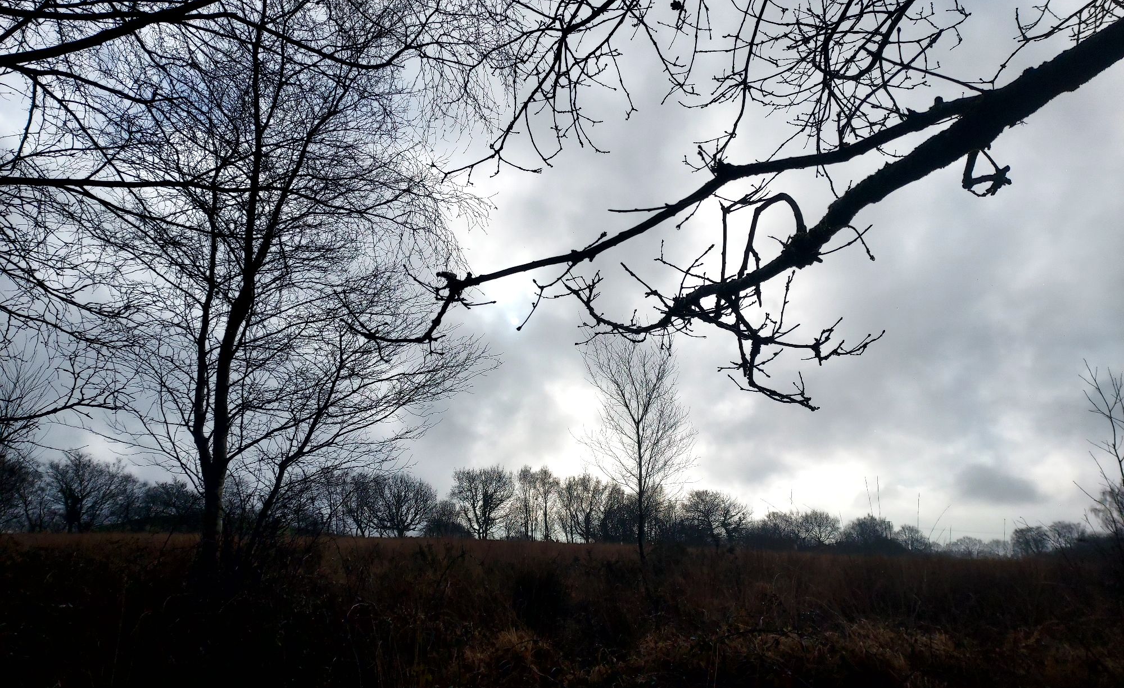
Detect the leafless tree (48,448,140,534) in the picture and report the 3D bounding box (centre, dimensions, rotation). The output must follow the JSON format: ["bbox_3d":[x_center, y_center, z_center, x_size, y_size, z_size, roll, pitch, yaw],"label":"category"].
[{"bbox_3d":[-44.472,14.172,74.747,8.930,8.060,8.030,9,-17,-29],"label":"leafless tree"}]

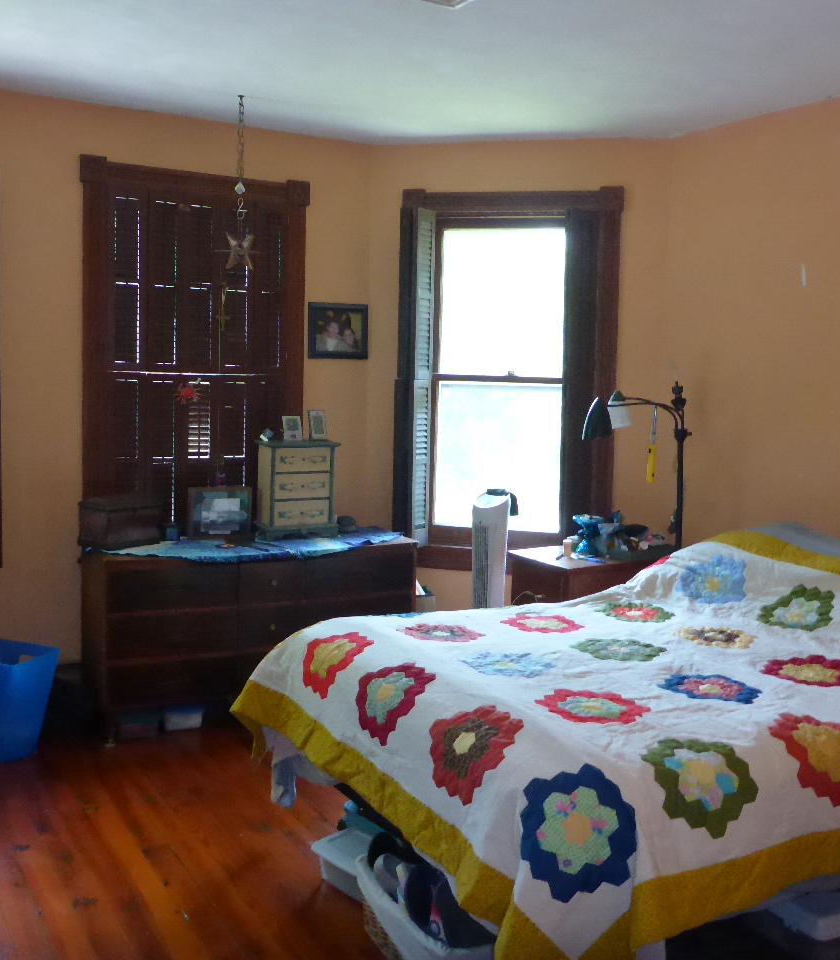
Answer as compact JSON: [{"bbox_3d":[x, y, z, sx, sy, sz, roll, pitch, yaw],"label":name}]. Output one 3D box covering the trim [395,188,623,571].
[{"bbox_3d":[0.424,-0.491,5.253,1.119,1.943,0.150,2,5,14],"label":"trim"}]

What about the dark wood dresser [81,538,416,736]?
[{"bbox_3d":[-0.778,0.682,4.843,1.457,0.777,0.490,-1,6,-27],"label":"dark wood dresser"}]

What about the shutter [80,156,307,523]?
[{"bbox_3d":[-1.041,-0.521,4.949,1.099,1.898,0.090,-1,6,-27],"label":"shutter"}]

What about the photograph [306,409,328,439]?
[{"bbox_3d":[-0.506,-0.270,5.135,0.090,0.140,0.030,-1,-6,-27],"label":"photograph"}]

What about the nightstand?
[{"bbox_3d":[0.790,0.729,4.948,0.620,0.735,0.502,-2,6,-32],"label":"nightstand"}]

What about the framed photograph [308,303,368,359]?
[{"bbox_3d":[-0.412,-0.754,5.265,0.329,0.276,0.025,-1,6,-27],"label":"framed photograph"}]

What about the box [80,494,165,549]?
[{"bbox_3d":[-1.343,0.193,4.711,0.275,0.195,0.270,-3,6,-38],"label":"box"}]

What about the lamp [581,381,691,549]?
[{"bbox_3d":[0.998,0.332,4.746,0.560,1.570,0.300,0,5,-10],"label":"lamp"}]

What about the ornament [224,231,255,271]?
[{"bbox_3d":[-0.796,-1.012,4.568,0.140,0.181,0.090,-1,6,-27],"label":"ornament"}]

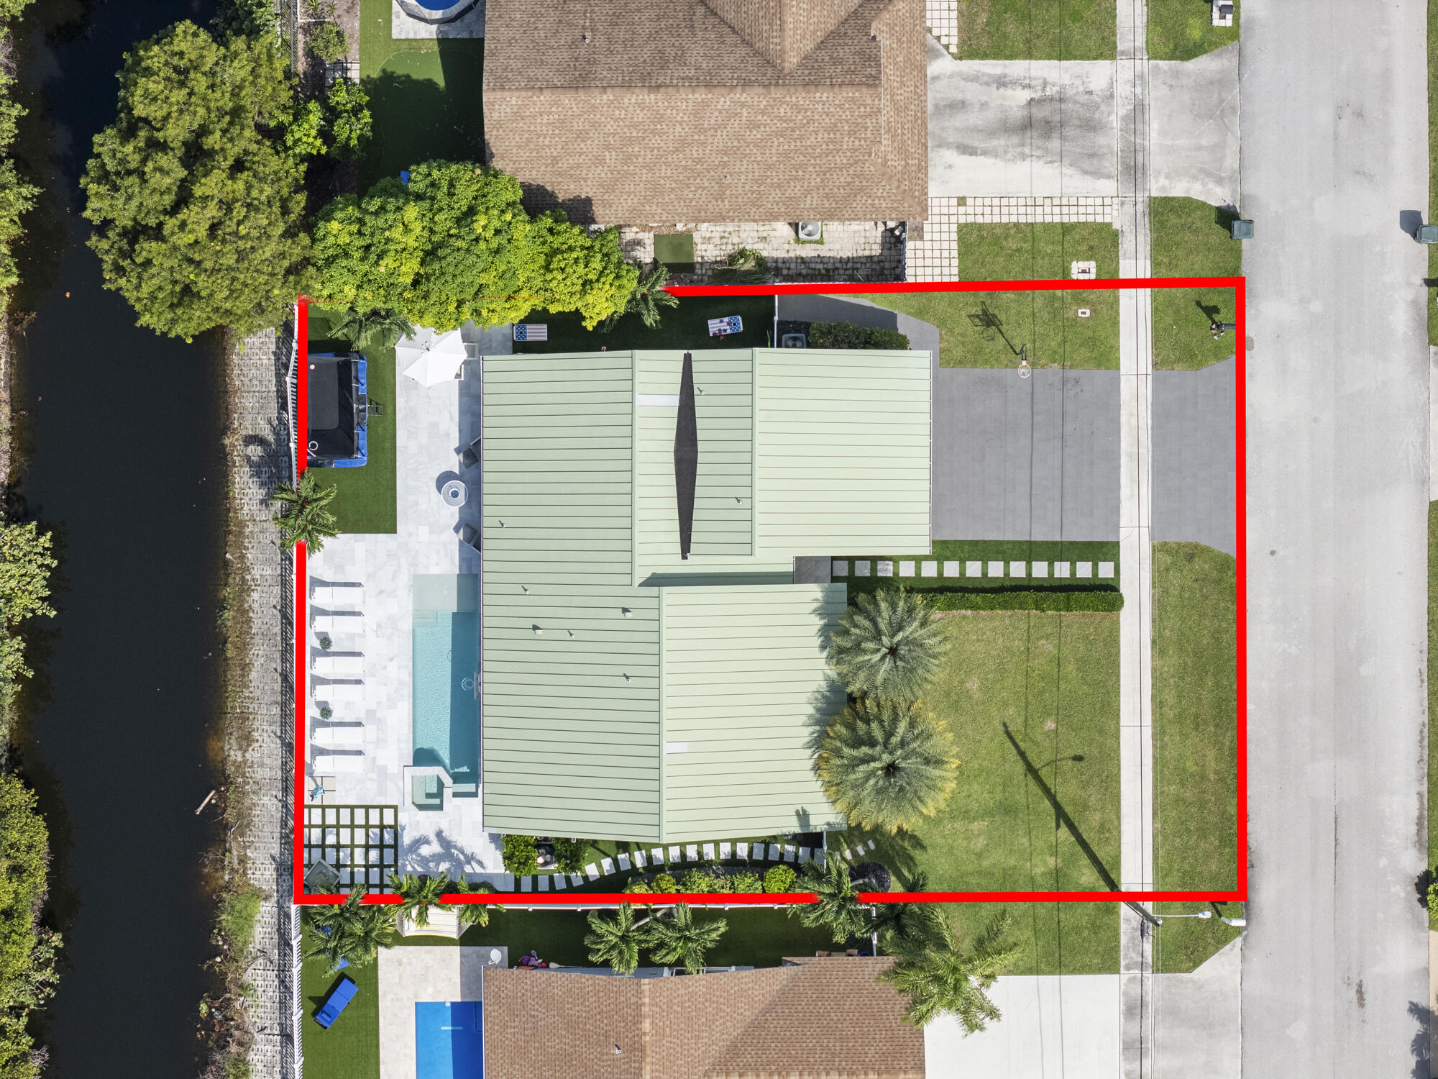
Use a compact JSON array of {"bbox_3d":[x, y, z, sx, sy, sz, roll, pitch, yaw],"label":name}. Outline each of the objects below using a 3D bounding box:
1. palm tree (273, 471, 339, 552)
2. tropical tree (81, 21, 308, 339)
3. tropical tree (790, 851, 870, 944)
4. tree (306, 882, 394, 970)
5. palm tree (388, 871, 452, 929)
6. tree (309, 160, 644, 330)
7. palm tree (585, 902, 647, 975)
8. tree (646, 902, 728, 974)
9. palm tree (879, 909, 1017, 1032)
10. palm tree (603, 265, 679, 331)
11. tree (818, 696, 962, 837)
[{"bbox_3d":[-14.977,-0.958,106.350,2.450,4.300,3.020,1,90,0],"label":"palm tree"},{"bbox_3d":[-18.679,-12.806,103.750,8.140,9.500,11.380,1,90,0],"label":"tropical tree"},{"bbox_3d":[3.983,12.836,105.600,3.020,5.800,3.340,1,90,0],"label":"tropical tree"},{"bbox_3d":[-13.332,14.063,106.200,3.330,4.600,3.250,1,90,0],"label":"tree"},{"bbox_3d":[-10.882,13.128,106.550,2.370,3.900,2.120,1,90,0],"label":"palm tree"},{"bbox_3d":[-8.720,-10.464,104.200,11.710,8.600,6.130,1,90,0],"label":"tree"},{"bbox_3d":[-3.612,14.428,106.200,2.560,4.600,2.680,1,90,0],"label":"palm tree"},{"bbox_3d":[-1.096,14.408,106.200,2.880,4.600,2.640,1,90,0],"label":"tree"},{"bbox_3d":[8.161,15.302,105.200,5.080,6.600,4.480,1,90,0],"label":"palm tree"},{"bbox_3d":[-2.802,-8.732,106.250,2.800,4.500,2.400,1,90,0],"label":"palm tree"},{"bbox_3d":[6.047,8.143,105.300,5.120,6.400,4.880,1,90,0],"label":"tree"}]

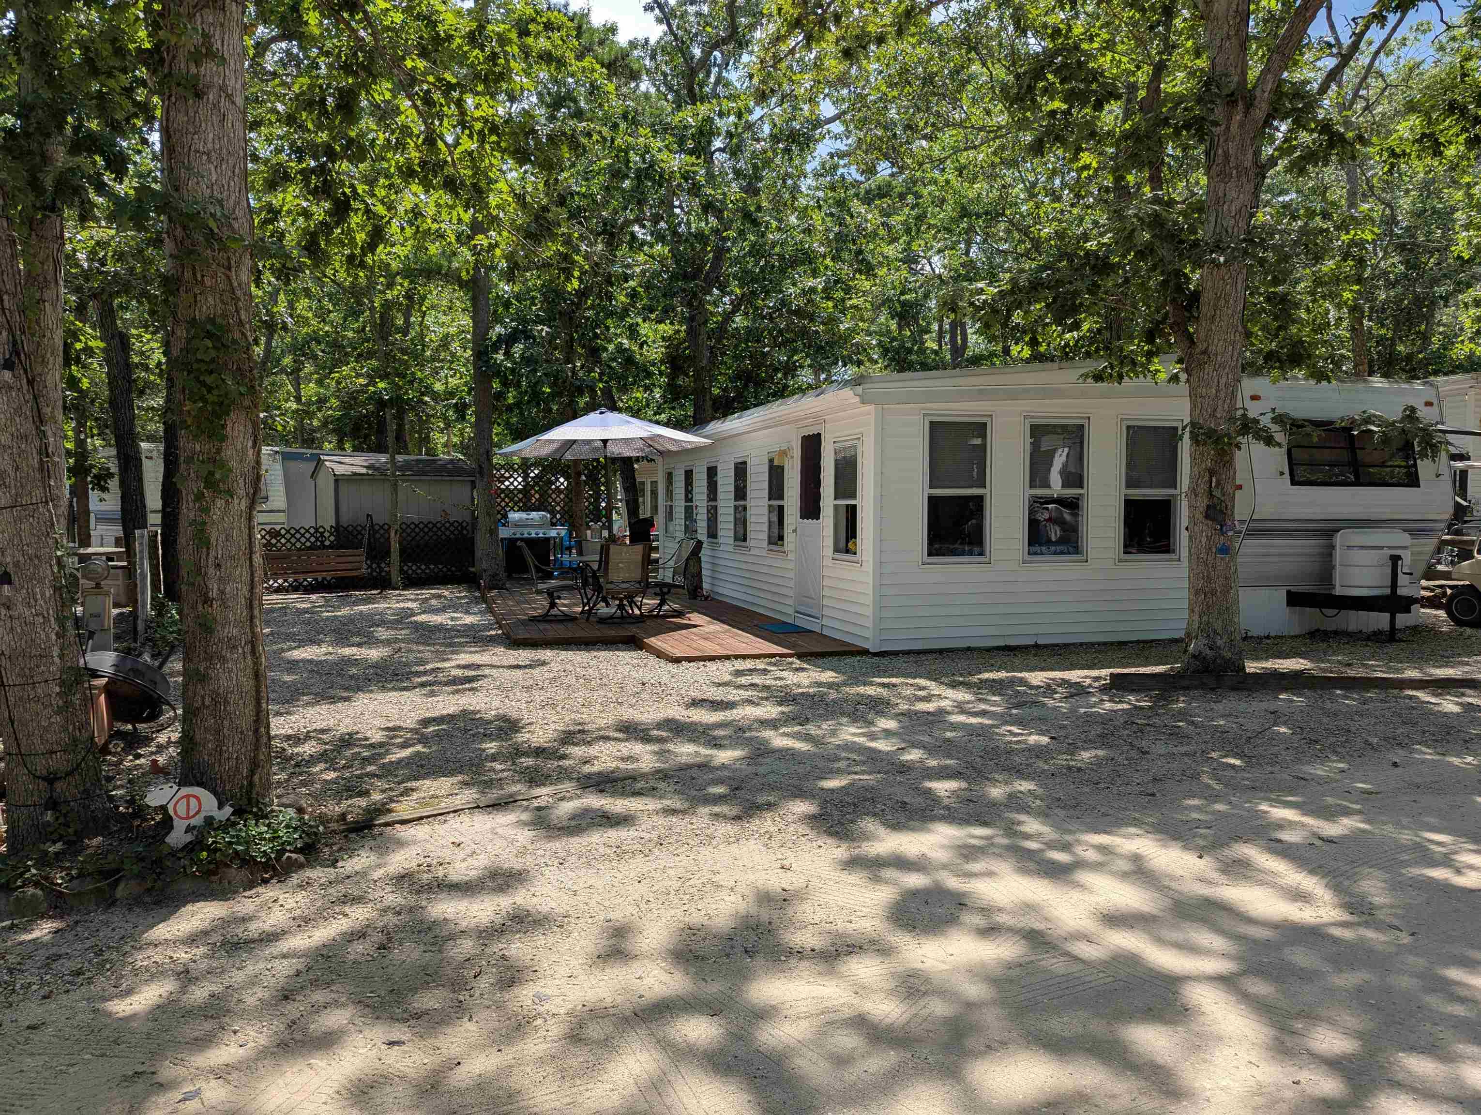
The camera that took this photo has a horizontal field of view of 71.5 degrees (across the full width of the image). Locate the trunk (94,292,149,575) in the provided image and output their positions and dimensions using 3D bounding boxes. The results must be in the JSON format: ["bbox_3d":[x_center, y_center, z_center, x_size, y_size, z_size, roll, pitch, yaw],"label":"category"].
[{"bbox_3d":[-10.926,-2.088,18.121,0.540,5.143,0.500,-6,3,-30],"label":"trunk"}]

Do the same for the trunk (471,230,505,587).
[{"bbox_3d":[-4.147,-2.474,16.751,0.460,5.955,0.430,-1,3,-14],"label":"trunk"}]

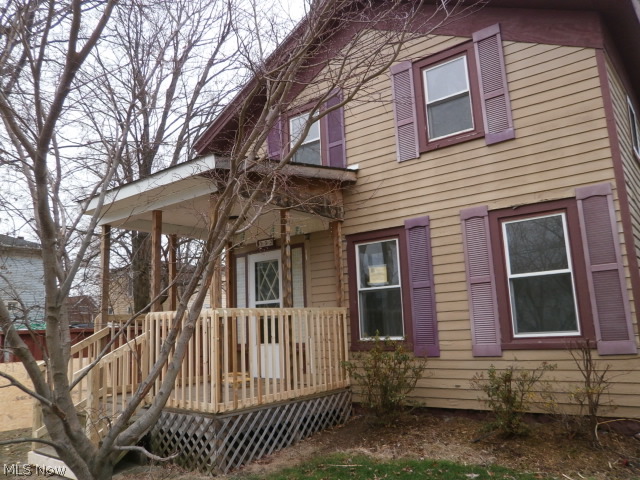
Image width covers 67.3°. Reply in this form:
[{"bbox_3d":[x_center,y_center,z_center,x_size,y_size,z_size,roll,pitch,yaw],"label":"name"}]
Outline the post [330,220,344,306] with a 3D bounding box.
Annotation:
[{"bbox_3d":[0.280,0.883,6.986,0.095,2.372,0.095,-11,-13,37],"label":"post"}]

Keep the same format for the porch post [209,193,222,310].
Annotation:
[{"bbox_3d":[-1.149,0.654,5.382,0.095,2.360,0.095,-11,-13,37],"label":"porch post"}]

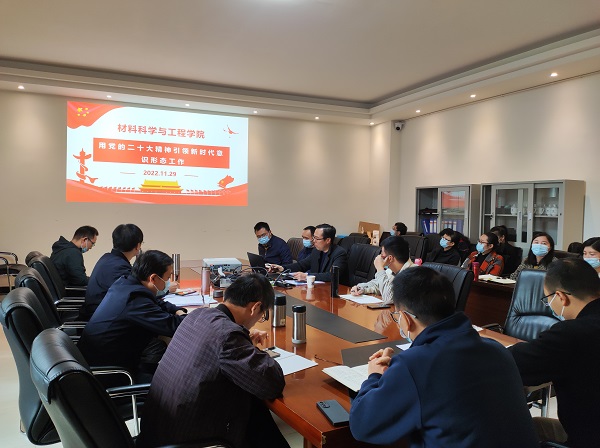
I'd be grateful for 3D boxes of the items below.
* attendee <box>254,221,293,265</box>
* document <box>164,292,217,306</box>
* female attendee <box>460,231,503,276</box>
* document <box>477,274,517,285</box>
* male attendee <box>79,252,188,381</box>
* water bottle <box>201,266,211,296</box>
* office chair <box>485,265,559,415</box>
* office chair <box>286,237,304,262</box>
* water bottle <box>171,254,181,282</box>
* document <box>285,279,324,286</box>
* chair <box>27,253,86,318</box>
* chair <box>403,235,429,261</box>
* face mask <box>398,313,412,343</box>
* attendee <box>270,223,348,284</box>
[{"bbox_3d":[-0.370,0.605,4.930,0.640,1.260,0.500,-2,3,-35],"label":"attendee"},{"bbox_3d":[-0.790,0.551,3.120,0.310,0.012,0.300,-1,3,-28],"label":"document"},{"bbox_3d":[1.891,0.689,4.543,0.750,1.200,0.500,-1,3,-26],"label":"female attendee"},{"bbox_3d":[1.800,0.509,3.950,0.260,0.020,0.330,-1,3,-28],"label":"document"},{"bbox_3d":[-0.892,0.759,2.502,0.700,1.180,0.520,-1,3,-26],"label":"male attendee"},{"bbox_3d":[-0.726,0.439,3.330,0.066,0.216,0.066,-1,3,-28],"label":"water bottle"},{"bbox_3d":[1.476,0.849,2.768,0.660,1.050,0.620,-1,3,-37],"label":"office chair"},{"bbox_3d":[-0.158,0.704,5.328,0.660,1.050,0.620,-1,3,-37],"label":"office chair"},{"bbox_3d":[-1.213,0.397,4.229,0.073,0.210,0.073,-1,3,-26],"label":"water bottle"},{"bbox_3d":[0.046,0.529,3.939,0.297,0.008,0.210,-1,3,-26],"label":"document"},{"bbox_3d":[-1.955,0.762,3.750,0.680,1.050,0.620,-1,3,-28],"label":"chair"},{"bbox_3d":[1.386,0.699,5.856,0.660,1.050,0.620,-1,3,-26],"label":"chair"},{"bbox_3d":[0.383,0.373,1.500,0.140,0.110,0.080,-1,-22,-26],"label":"face mask"},{"bbox_3d":[0.090,0.636,4.100,0.700,1.270,0.540,-1,3,-25],"label":"attendee"}]

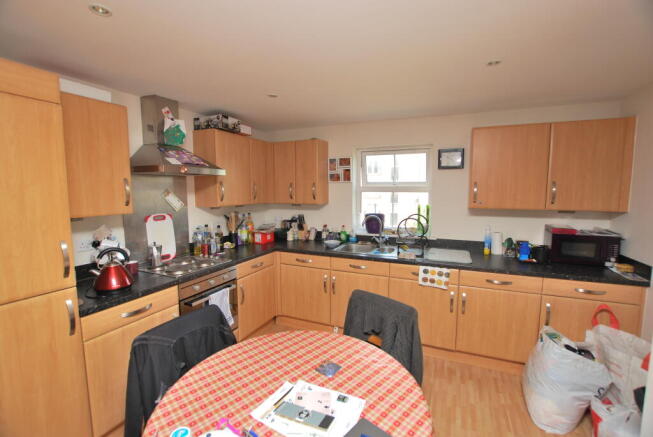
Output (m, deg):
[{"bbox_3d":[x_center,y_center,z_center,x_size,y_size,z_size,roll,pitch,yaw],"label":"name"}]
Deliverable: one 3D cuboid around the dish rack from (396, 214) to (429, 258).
[{"bbox_3d":[0.874,0.174,2.743,0.280,0.380,0.370,2,6,23],"label":"dish rack"}]

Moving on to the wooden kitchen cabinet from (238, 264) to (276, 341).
[{"bbox_3d":[-0.953,0.818,2.855,0.573,0.594,0.570,2,5,23],"label":"wooden kitchen cabinet"}]

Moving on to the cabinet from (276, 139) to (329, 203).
[{"bbox_3d":[-0.303,-0.524,3.304,0.591,0.709,0.306,2,5,23],"label":"cabinet"}]

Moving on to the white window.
[{"bbox_3d":[0.756,-0.312,3.119,0.832,0.949,0.081,2,5,23],"label":"white window"}]

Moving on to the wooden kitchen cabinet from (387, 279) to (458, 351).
[{"bbox_3d":[0.976,0.840,2.744,0.591,0.594,0.548,2,5,23],"label":"wooden kitchen cabinet"}]

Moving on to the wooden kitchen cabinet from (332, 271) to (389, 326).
[{"bbox_3d":[0.422,0.818,2.964,0.600,0.600,0.520,2,6,23],"label":"wooden kitchen cabinet"}]

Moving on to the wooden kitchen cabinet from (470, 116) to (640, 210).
[{"bbox_3d":[1.863,-0.438,2.399,1.077,0.713,0.306,2,5,23],"label":"wooden kitchen cabinet"}]

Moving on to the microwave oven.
[{"bbox_3d":[2.167,0.252,2.350,0.430,0.270,0.320,2,6,23],"label":"microwave oven"}]

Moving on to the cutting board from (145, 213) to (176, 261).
[{"bbox_3d":[-1.431,0.176,2.383,0.025,0.430,0.250,-6,2,24],"label":"cutting board"}]

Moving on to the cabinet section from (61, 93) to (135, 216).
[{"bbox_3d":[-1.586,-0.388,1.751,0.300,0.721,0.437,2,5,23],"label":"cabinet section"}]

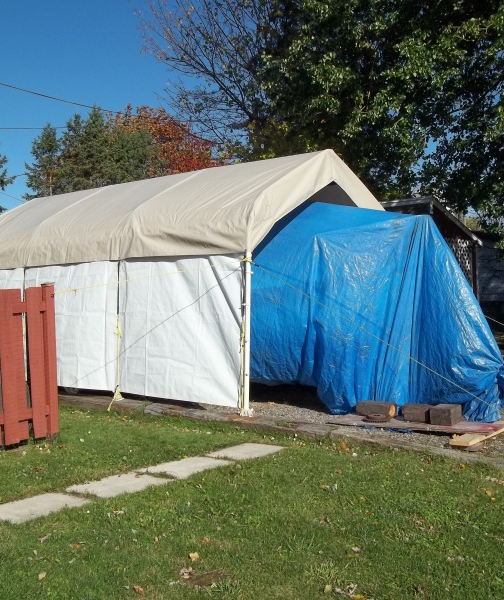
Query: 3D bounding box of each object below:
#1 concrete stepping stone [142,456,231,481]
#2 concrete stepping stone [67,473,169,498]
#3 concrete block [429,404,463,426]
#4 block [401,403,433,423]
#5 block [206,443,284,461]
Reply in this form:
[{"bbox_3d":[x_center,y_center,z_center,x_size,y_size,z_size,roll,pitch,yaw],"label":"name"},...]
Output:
[{"bbox_3d":[-0.515,1.332,5.790,0.410,0.050,0.600,-1,0,34],"label":"concrete stepping stone"},{"bbox_3d":[-0.935,1.334,5.232,0.400,0.050,0.600,-1,0,37],"label":"concrete stepping stone"},{"bbox_3d":[1.807,1.069,6.896,0.200,0.150,0.280,-1,0,32],"label":"concrete block"},{"bbox_3d":[1.584,1.077,7.024,0.210,0.150,0.260,-1,0,28],"label":"block"},{"bbox_3d":[-0.069,1.330,6.375,0.400,0.050,0.600,-1,0,36],"label":"block"}]

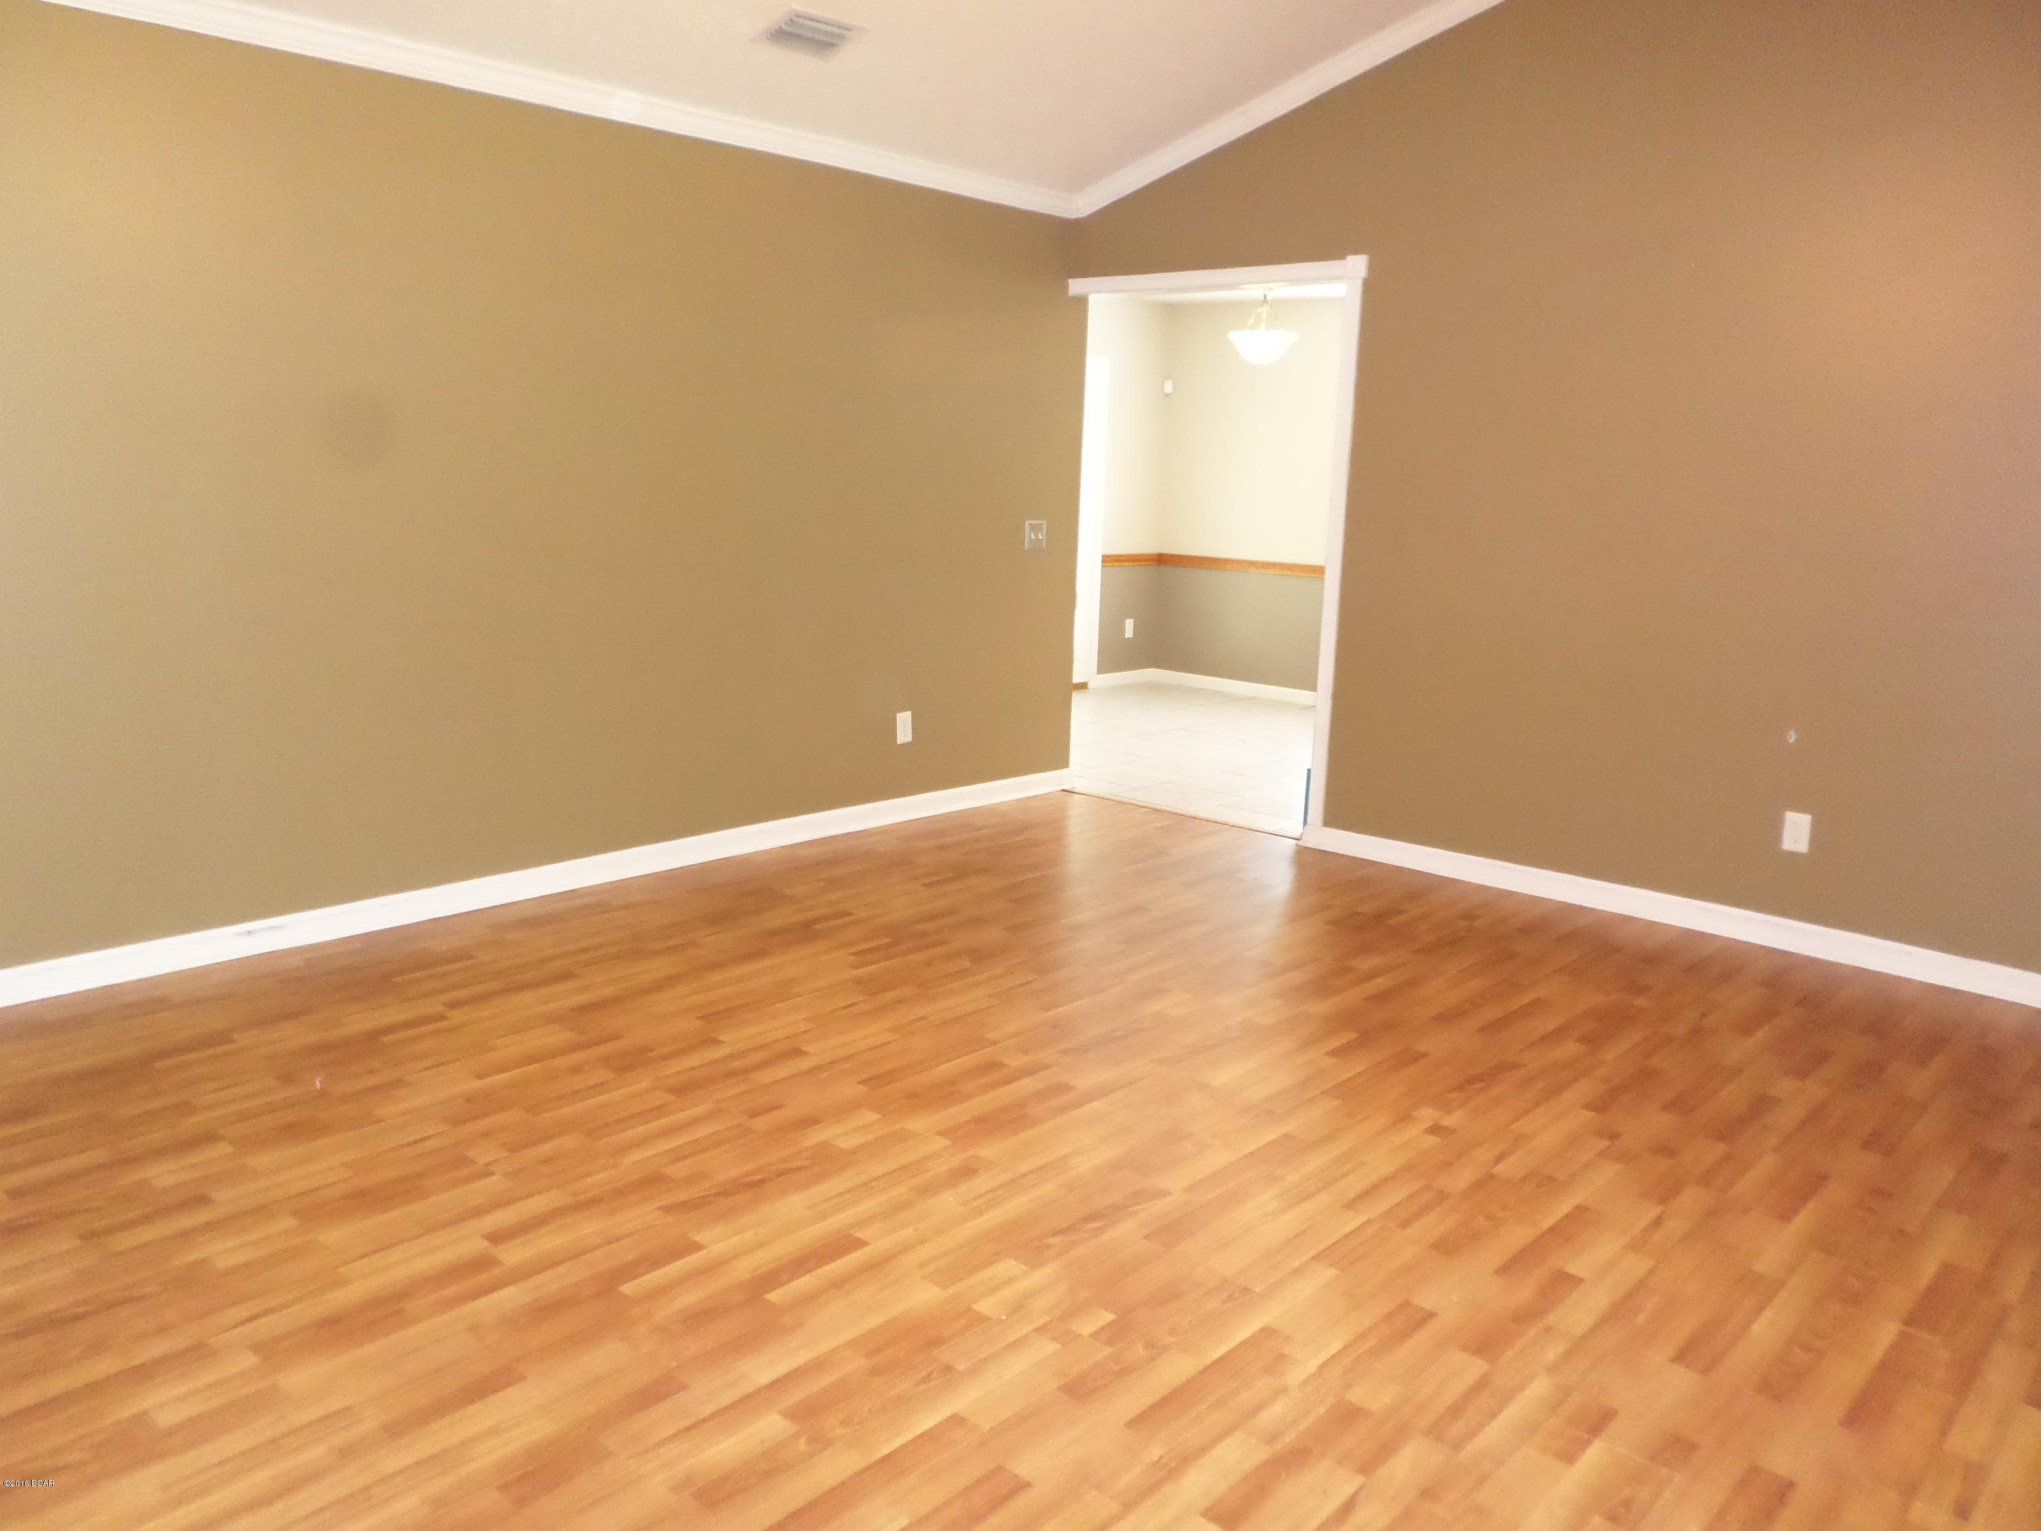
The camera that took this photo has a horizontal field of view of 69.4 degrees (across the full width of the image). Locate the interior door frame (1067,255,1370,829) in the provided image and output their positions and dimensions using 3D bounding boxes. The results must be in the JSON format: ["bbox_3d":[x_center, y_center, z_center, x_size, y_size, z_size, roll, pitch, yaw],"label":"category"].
[{"bbox_3d":[0.714,-0.863,5.870,1.391,2.123,0.120,12,15,42],"label":"interior door frame"}]

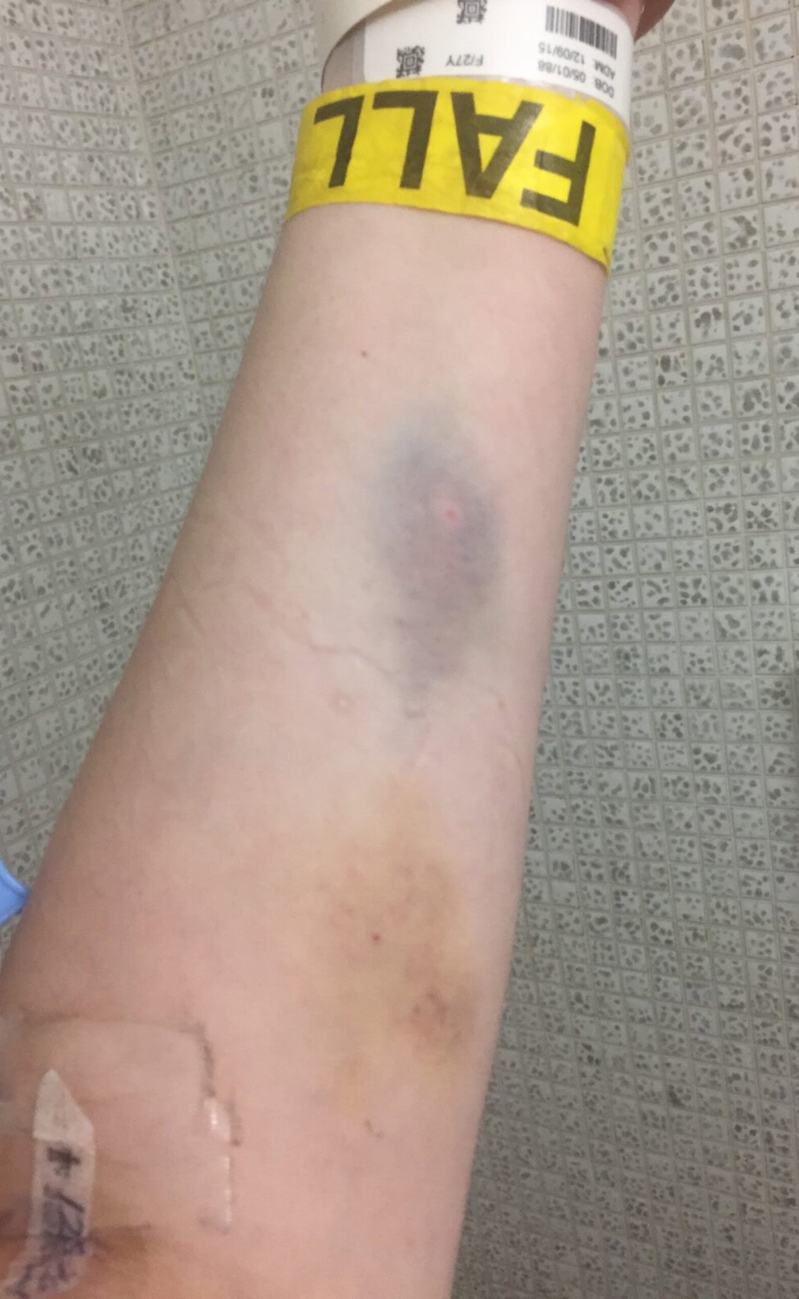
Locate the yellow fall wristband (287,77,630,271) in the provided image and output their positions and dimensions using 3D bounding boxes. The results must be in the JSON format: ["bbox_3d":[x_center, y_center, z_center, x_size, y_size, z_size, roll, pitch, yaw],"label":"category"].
[{"bbox_3d":[0.011,-0.090,0.217,0.065,0.024,0.045,10,0,3],"label":"yellow fall wristband"}]

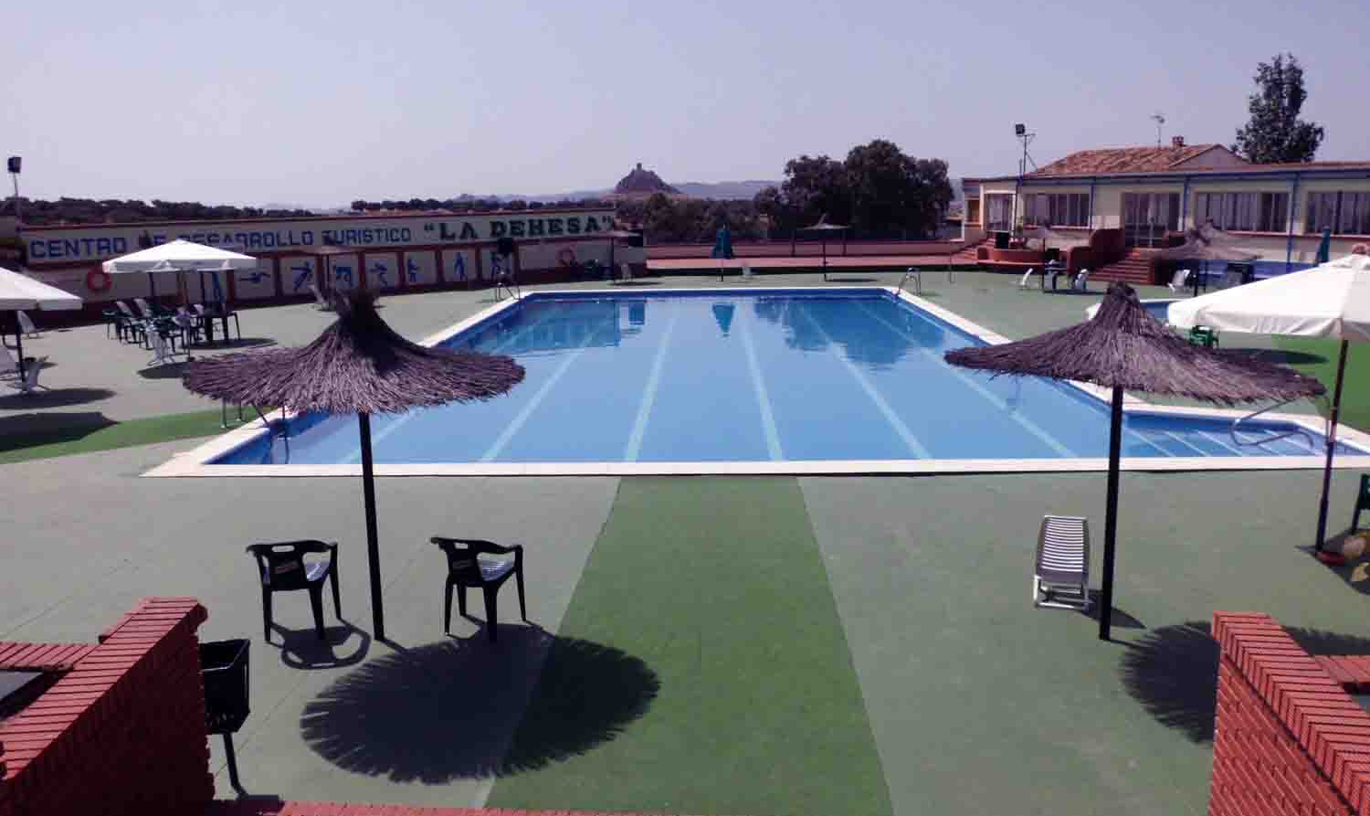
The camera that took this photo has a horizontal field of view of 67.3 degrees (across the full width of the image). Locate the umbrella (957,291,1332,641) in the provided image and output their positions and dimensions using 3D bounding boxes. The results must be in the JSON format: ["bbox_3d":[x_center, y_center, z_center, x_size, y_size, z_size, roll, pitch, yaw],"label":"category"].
[{"bbox_3d":[3.071,0.410,7.123,2.500,2.550,2.420,-1,11,2],"label":"umbrella"}]

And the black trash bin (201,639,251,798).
[{"bbox_3d":[-2.516,1.691,5.567,0.330,0.830,0.340,-2,11,-7],"label":"black trash bin"}]

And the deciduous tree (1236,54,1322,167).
[{"bbox_3d":[31.942,-13.726,55.579,5.100,10.390,5.100,-1,11,2],"label":"deciduous tree"}]

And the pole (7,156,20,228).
[{"bbox_3d":[-17.879,-4.464,27.940,0.400,4.600,0.400,3,12,19],"label":"pole"}]

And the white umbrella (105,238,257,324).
[{"bbox_3d":[-10.562,-2.290,21.713,3.250,2.550,3.250,-1,11,2],"label":"white umbrella"}]

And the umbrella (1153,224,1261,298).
[{"bbox_3d":[10.601,-2.476,21.047,2.300,2.520,2.300,-1,11,2],"label":"umbrella"}]

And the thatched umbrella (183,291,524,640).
[{"bbox_3d":[-2.309,0.448,7.331,2.360,2.560,2.360,-1,11,2],"label":"thatched umbrella"}]

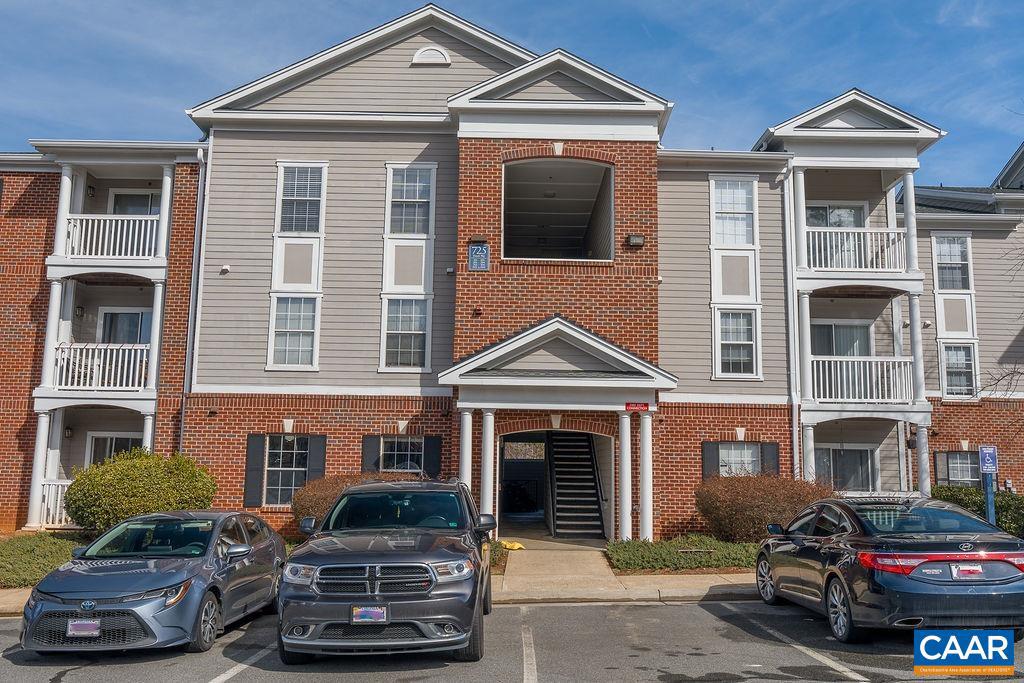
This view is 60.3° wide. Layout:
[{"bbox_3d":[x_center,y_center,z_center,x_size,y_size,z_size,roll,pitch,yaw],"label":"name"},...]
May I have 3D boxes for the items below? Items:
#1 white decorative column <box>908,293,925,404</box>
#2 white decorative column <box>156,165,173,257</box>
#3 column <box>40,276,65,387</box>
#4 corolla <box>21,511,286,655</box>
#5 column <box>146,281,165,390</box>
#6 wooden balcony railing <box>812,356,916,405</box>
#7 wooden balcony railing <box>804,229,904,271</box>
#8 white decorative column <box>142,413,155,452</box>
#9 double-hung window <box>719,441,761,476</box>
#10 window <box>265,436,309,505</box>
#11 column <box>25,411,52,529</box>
[{"bbox_3d":[8.866,0.175,19.291,0.260,2.400,0.260,1,-9,0],"label":"white decorative column"},{"bbox_3d":[-7.941,-2.977,20.160,0.270,2.222,0.270,1,-9,0],"label":"white decorative column"},{"bbox_3d":[-10.308,-0.200,19.736,0.290,2.477,0.290,1,-9,0],"label":"column"},{"bbox_3d":[-3.901,2.712,10.477,1.830,1.435,4.630,-1,-9,1],"label":"corolla"},{"bbox_3d":[-7.699,-0.147,19.078,0.290,2.377,0.290,1,-9,0],"label":"column"},{"bbox_3d":[7.814,0.880,19.601,2.280,1.020,0.120,1,-9,0],"label":"wooden balcony railing"},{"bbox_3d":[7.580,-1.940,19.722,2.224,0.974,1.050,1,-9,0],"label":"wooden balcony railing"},{"bbox_3d":[-7.888,2.819,18.958,0.260,2.495,0.260,1,-9,0],"label":"white decorative column"},{"bbox_3d":[4.910,2.909,18.899,0.895,1.475,0.100,1,-9,0],"label":"double-hung window"},{"bbox_3d":[-4.664,2.667,18.221,0.876,1.461,0.120,1,-9,0],"label":"window"},{"bbox_3d":[-9.994,2.700,18.644,0.290,2.435,0.290,1,-9,0],"label":"column"}]

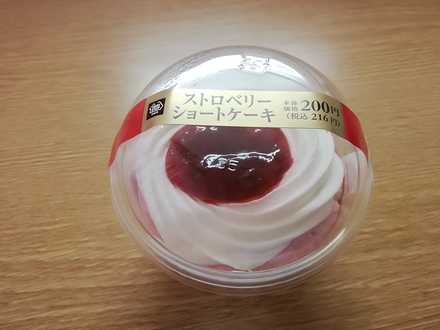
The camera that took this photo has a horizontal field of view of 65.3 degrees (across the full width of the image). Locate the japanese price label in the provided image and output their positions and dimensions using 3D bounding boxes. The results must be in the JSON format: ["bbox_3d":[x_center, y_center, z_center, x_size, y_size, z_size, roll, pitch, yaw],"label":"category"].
[{"bbox_3d":[0.008,-0.012,0.124,0.097,0.024,0.018,1,54,2],"label":"japanese price label"}]

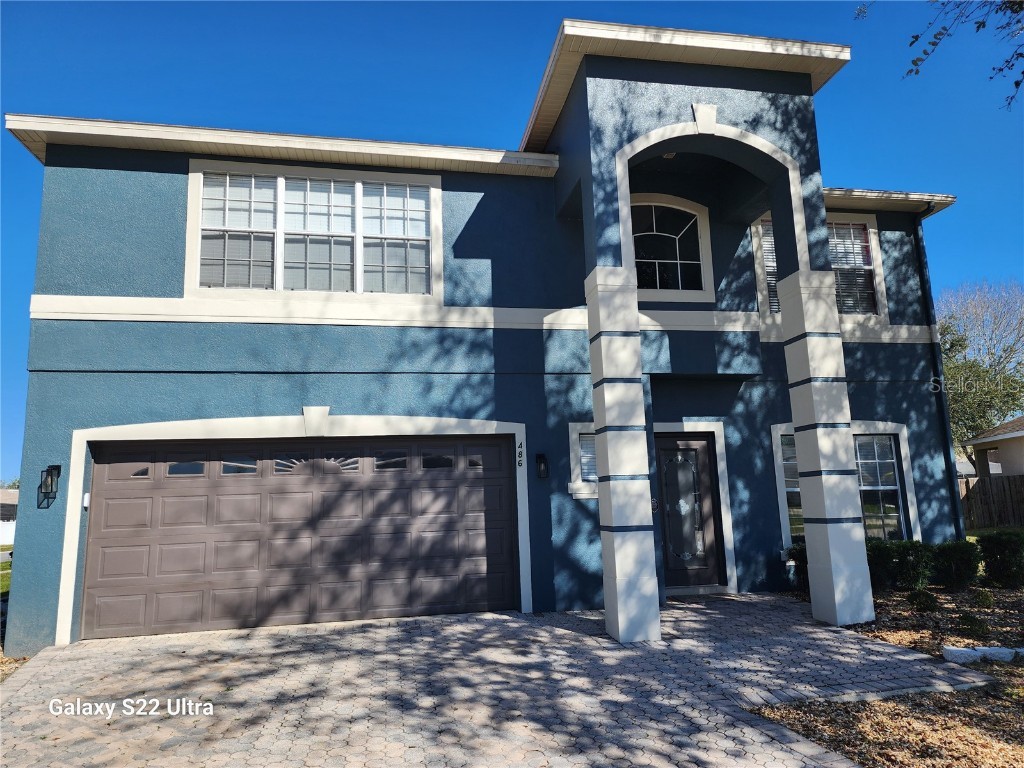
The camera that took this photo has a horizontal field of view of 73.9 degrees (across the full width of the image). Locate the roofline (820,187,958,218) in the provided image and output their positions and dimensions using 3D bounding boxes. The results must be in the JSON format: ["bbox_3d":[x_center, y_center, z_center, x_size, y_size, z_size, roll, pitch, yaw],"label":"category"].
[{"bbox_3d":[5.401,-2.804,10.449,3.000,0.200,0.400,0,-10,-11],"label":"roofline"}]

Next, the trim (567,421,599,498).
[{"bbox_3d":[1.108,0.959,8.568,0.820,0.940,0.120,0,-10,-11],"label":"trim"}]

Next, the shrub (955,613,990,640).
[{"bbox_3d":[4.209,2.188,6.270,0.300,0.200,0.280,0,-10,-10],"label":"shrub"}]

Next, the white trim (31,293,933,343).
[{"bbox_3d":[0.462,-0.814,9.022,12.080,0.300,0.640,0,-10,-10],"label":"white trim"}]

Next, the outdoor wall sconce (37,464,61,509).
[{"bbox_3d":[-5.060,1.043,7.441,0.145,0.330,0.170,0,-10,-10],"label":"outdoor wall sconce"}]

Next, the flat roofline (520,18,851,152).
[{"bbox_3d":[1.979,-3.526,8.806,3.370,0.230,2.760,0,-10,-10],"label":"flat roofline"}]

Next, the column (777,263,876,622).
[{"bbox_3d":[3.494,0.648,7.623,0.440,3.850,0.440,0,-10,-11],"label":"column"}]

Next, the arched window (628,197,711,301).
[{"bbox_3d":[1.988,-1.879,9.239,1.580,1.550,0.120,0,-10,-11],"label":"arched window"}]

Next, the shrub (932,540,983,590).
[{"bbox_3d":[6.101,2.421,9.297,0.660,0.620,0.640,0,-10,-11],"label":"shrub"}]

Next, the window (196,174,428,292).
[{"bbox_3d":[-2.394,-1.869,8.460,2.770,1.490,0.130,0,-10,-11],"label":"window"}]

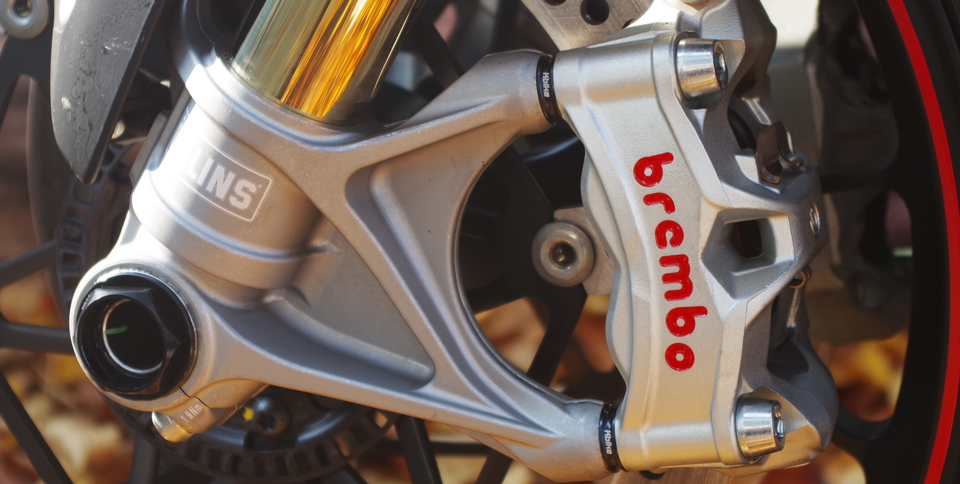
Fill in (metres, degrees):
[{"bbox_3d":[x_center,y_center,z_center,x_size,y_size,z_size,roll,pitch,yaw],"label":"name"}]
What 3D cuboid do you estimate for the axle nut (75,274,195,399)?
[{"bbox_3d":[-0.098,0.027,0.618,0.038,0.038,0.013,9,16,19],"label":"axle nut"}]

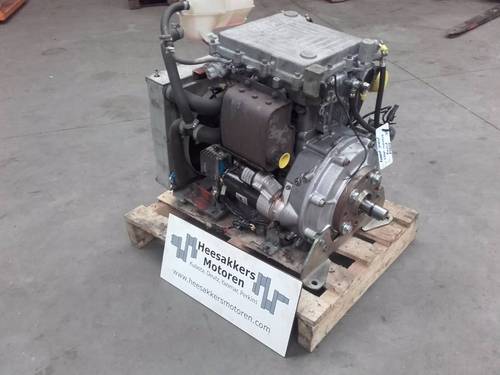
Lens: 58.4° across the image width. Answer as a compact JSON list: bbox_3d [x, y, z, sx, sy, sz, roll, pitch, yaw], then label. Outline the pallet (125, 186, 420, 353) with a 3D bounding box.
[{"bbox_3d":[0.082,0.170,1.913,0.971,0.134,0.760,22,38,36],"label":"pallet"}]

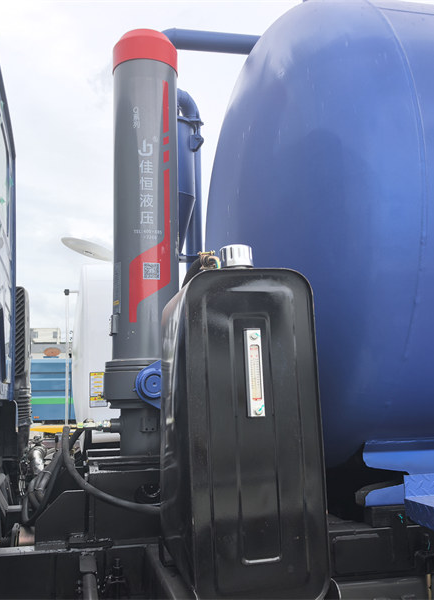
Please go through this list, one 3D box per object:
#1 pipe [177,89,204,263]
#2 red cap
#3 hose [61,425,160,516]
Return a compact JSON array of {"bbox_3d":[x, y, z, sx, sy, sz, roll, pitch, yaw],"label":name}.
[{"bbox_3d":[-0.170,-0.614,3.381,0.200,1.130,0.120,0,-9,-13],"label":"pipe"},{"bbox_3d":[-0.280,-0.959,2.458,0.249,0.167,0.249,-1,-9,0],"label":"red cap"},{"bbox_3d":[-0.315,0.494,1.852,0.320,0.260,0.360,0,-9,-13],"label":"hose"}]

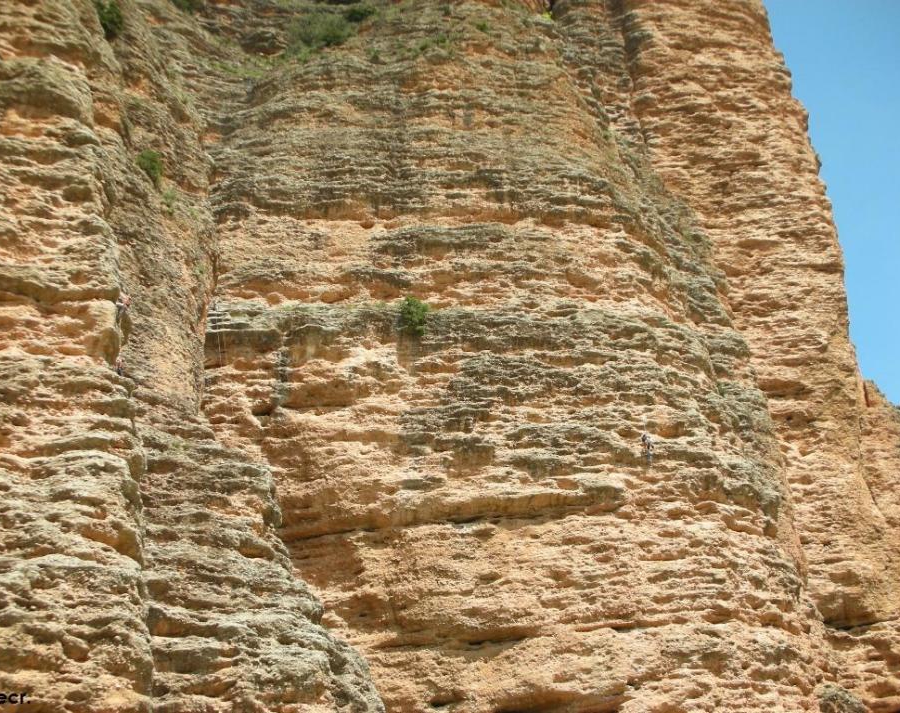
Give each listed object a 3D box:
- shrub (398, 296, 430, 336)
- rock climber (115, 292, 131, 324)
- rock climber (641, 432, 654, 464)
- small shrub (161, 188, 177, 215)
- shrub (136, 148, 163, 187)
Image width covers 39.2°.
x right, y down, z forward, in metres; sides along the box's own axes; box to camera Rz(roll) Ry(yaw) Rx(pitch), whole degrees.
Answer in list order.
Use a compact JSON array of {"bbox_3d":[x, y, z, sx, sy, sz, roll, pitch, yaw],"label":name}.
[{"bbox_3d":[-1.951,-2.138,67.500,1.650,1.950,1.400,-2,-24,0],"label":"shrub"},{"bbox_3d":[-15.773,-2.319,61.000,0.700,1.650,0.700,11,-27,-27],"label":"rock climber"},{"bbox_3d":[10.167,4.736,65.000,0.600,1.600,0.600,2,-24,-9],"label":"rock climber"},{"bbox_3d":[-14.884,-8.224,67.000,0.850,1.200,0.800,-2,-24,0],"label":"small shrub"},{"bbox_3d":[-15.707,-9.827,66.000,1.400,1.900,1.300,-2,-24,0],"label":"shrub"}]

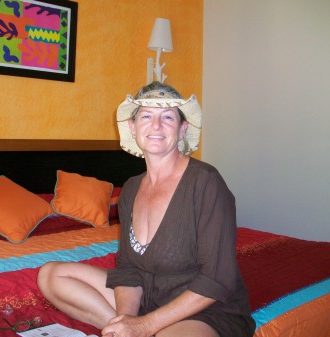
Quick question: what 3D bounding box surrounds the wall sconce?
[{"bbox_3d":[-0.049,-0.949,3.460,0.205,0.580,0.240,-2,4,-41],"label":"wall sconce"}]

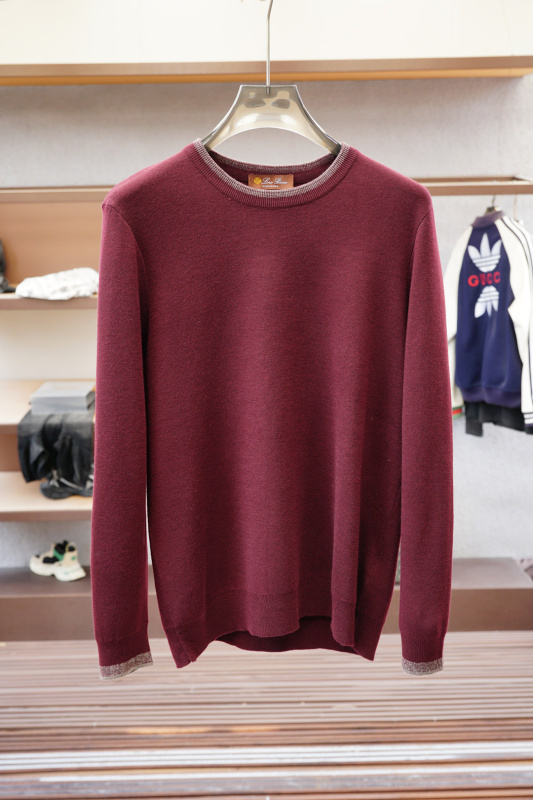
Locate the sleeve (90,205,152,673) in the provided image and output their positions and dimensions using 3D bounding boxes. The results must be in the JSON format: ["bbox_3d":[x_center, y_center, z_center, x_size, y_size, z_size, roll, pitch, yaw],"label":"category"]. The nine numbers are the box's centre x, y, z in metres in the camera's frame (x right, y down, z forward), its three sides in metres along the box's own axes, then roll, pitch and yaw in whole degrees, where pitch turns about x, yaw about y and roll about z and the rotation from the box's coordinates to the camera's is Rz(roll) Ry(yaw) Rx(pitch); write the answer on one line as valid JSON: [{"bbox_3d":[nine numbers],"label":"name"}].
[{"bbox_3d":[-0.194,0.049,1.249,0.080,0.650,0.110,1,12,0],"label":"sleeve"}]

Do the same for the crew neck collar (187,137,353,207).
[{"bbox_3d":[0.006,-0.282,1.154,0.200,0.080,0.110,-1,15,0],"label":"crew neck collar"}]

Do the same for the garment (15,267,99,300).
[{"bbox_3d":[-0.722,-0.402,3.223,0.290,0.090,0.200,-1,15,0],"label":"garment"}]

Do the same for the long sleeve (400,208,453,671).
[{"bbox_3d":[0.214,0.049,1.251,0.080,0.650,0.110,-3,12,0],"label":"long sleeve"}]

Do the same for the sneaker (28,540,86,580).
[{"bbox_3d":[-0.862,0.666,3.850,0.245,0.125,0.100,5,16,21],"label":"sneaker"}]

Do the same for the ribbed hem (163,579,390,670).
[{"bbox_3d":[0.013,0.318,1.328,0.310,0.105,0.120,-1,15,0],"label":"ribbed hem"}]

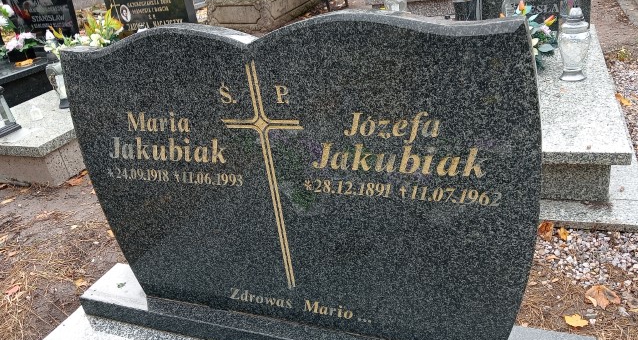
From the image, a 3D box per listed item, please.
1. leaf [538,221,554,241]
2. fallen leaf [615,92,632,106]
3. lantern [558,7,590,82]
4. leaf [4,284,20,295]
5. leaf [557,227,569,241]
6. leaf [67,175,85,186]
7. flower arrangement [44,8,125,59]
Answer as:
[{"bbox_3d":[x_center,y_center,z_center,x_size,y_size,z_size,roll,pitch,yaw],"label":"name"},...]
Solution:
[{"bbox_3d":[0.778,0.200,1.765,0.060,0.025,0.085,2,28,23],"label":"leaf"},{"bbox_3d":[1.577,-0.374,2.674,0.075,0.025,0.120,2,28,23],"label":"fallen leaf"},{"bbox_3d":[1.170,-0.579,2.366,0.145,0.330,0.145,2,28,23],"label":"lantern"},{"bbox_3d":[-1.139,0.438,1.914,0.030,0.016,0.055,2,28,23],"label":"leaf"},{"bbox_3d":[0.823,0.208,1.744,0.045,0.016,0.065,2,28,23],"label":"leaf"},{"bbox_3d":[-1.240,0.048,2.621,0.100,0.025,0.090,3,29,23],"label":"leaf"},{"bbox_3d":[-1.561,-0.823,3.540,0.420,0.440,0.320,2,28,23],"label":"flower arrangement"}]

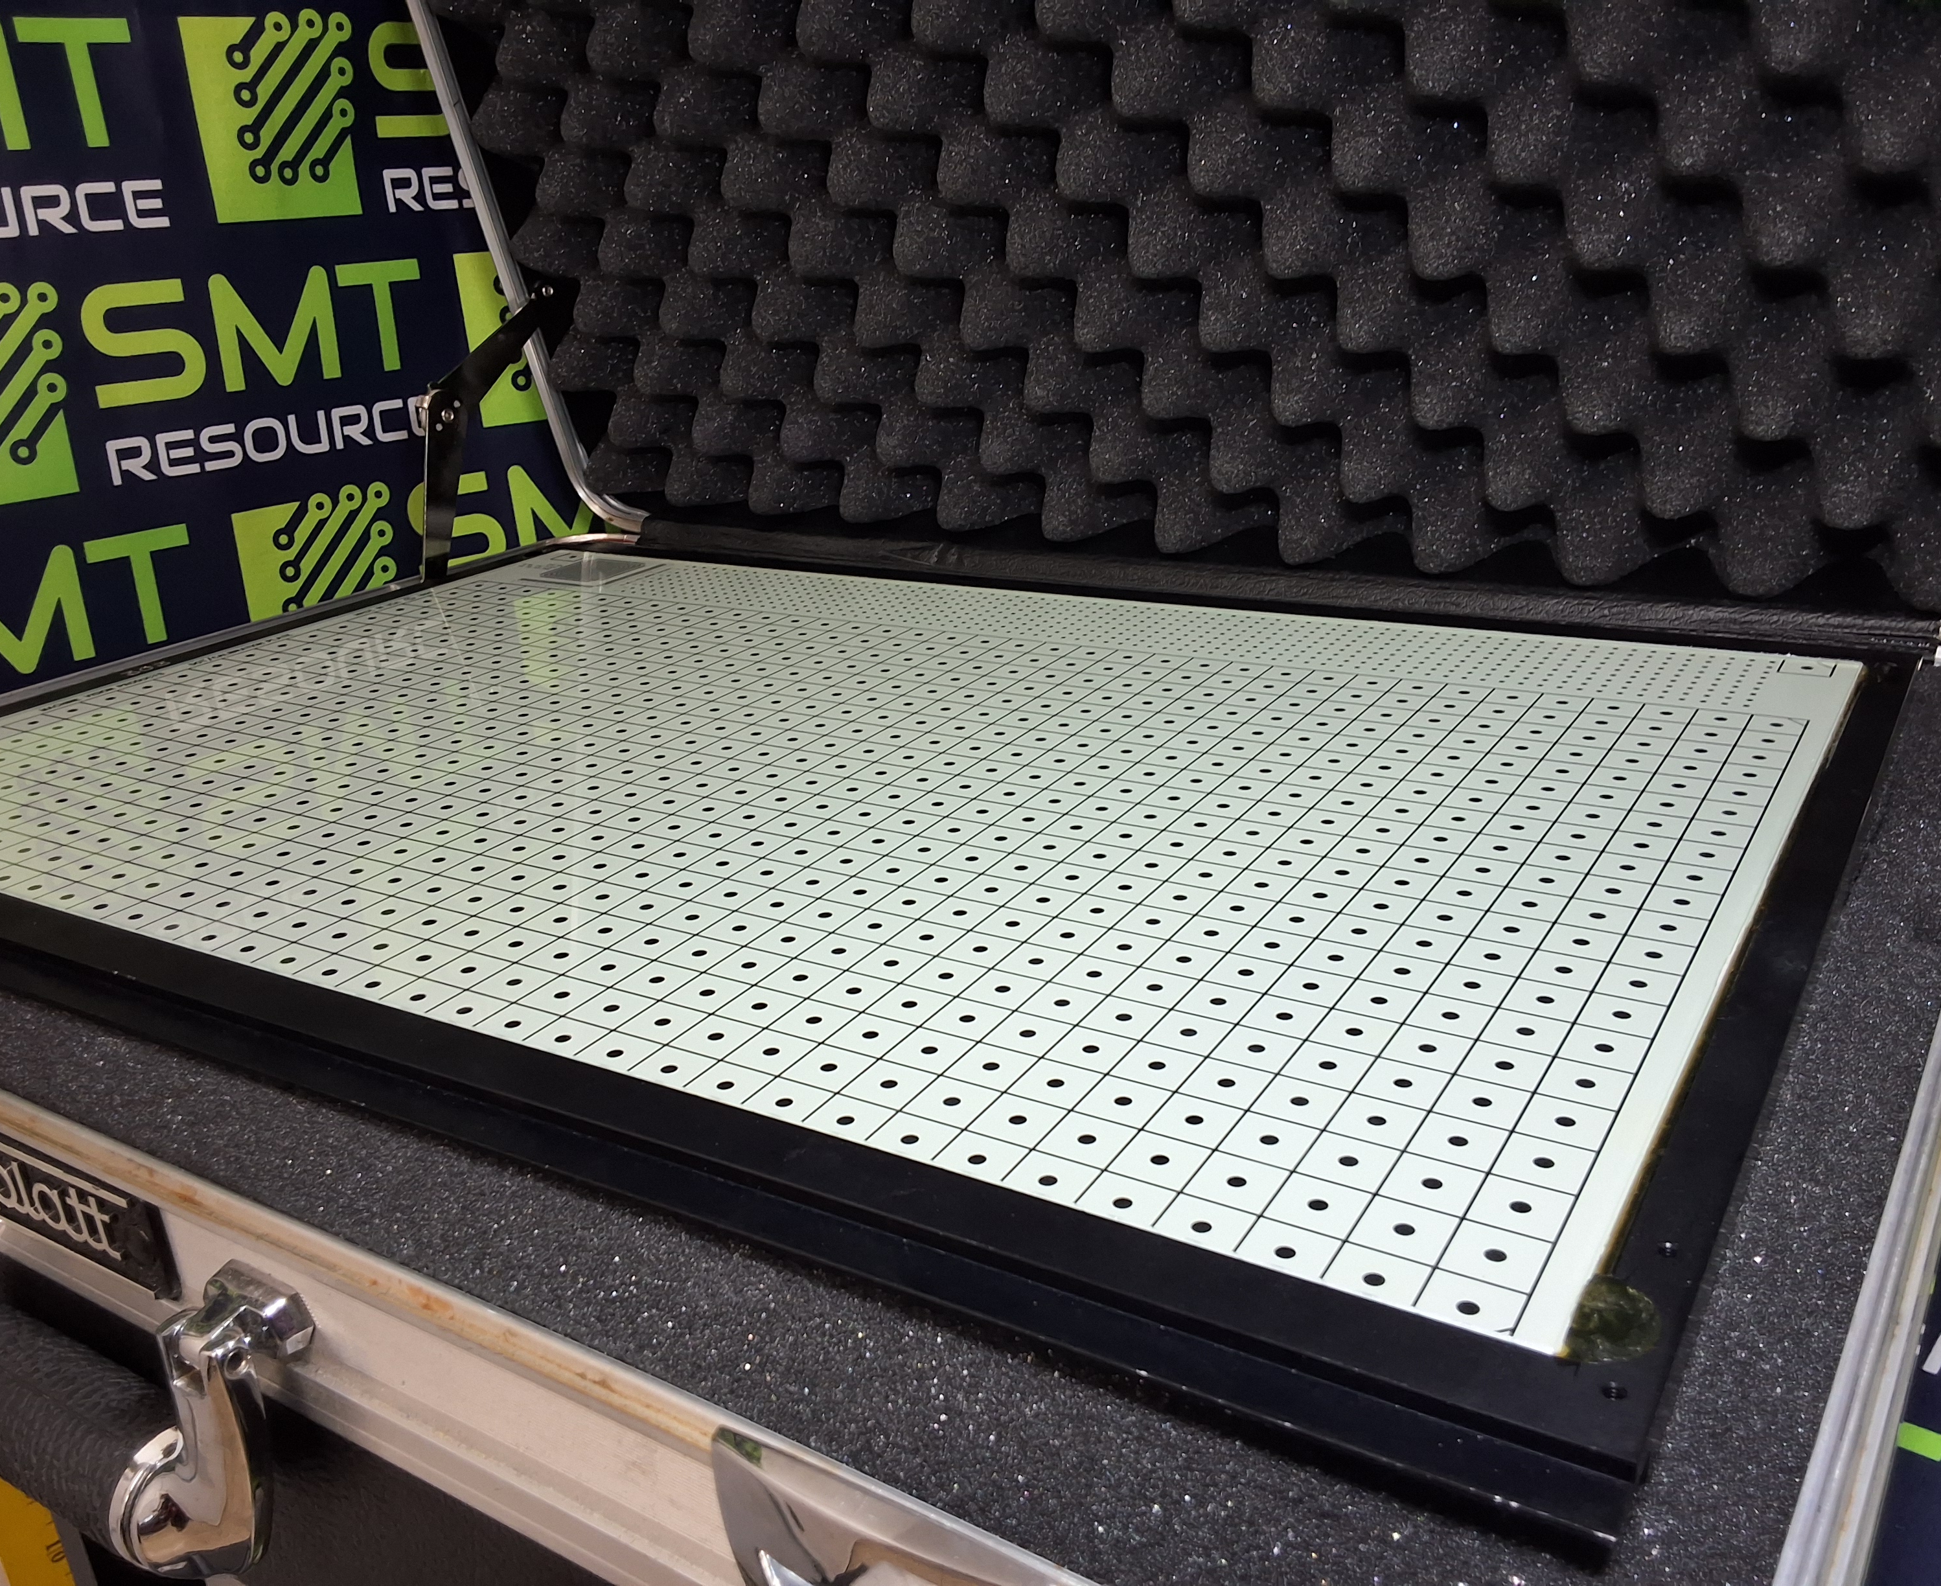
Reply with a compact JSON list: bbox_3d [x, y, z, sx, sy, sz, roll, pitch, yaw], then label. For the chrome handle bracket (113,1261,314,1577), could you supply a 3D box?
[{"bbox_3d":[-0.123,0.107,0.280,0.027,0.049,0.029,10,25,32],"label":"chrome handle bracket"}]

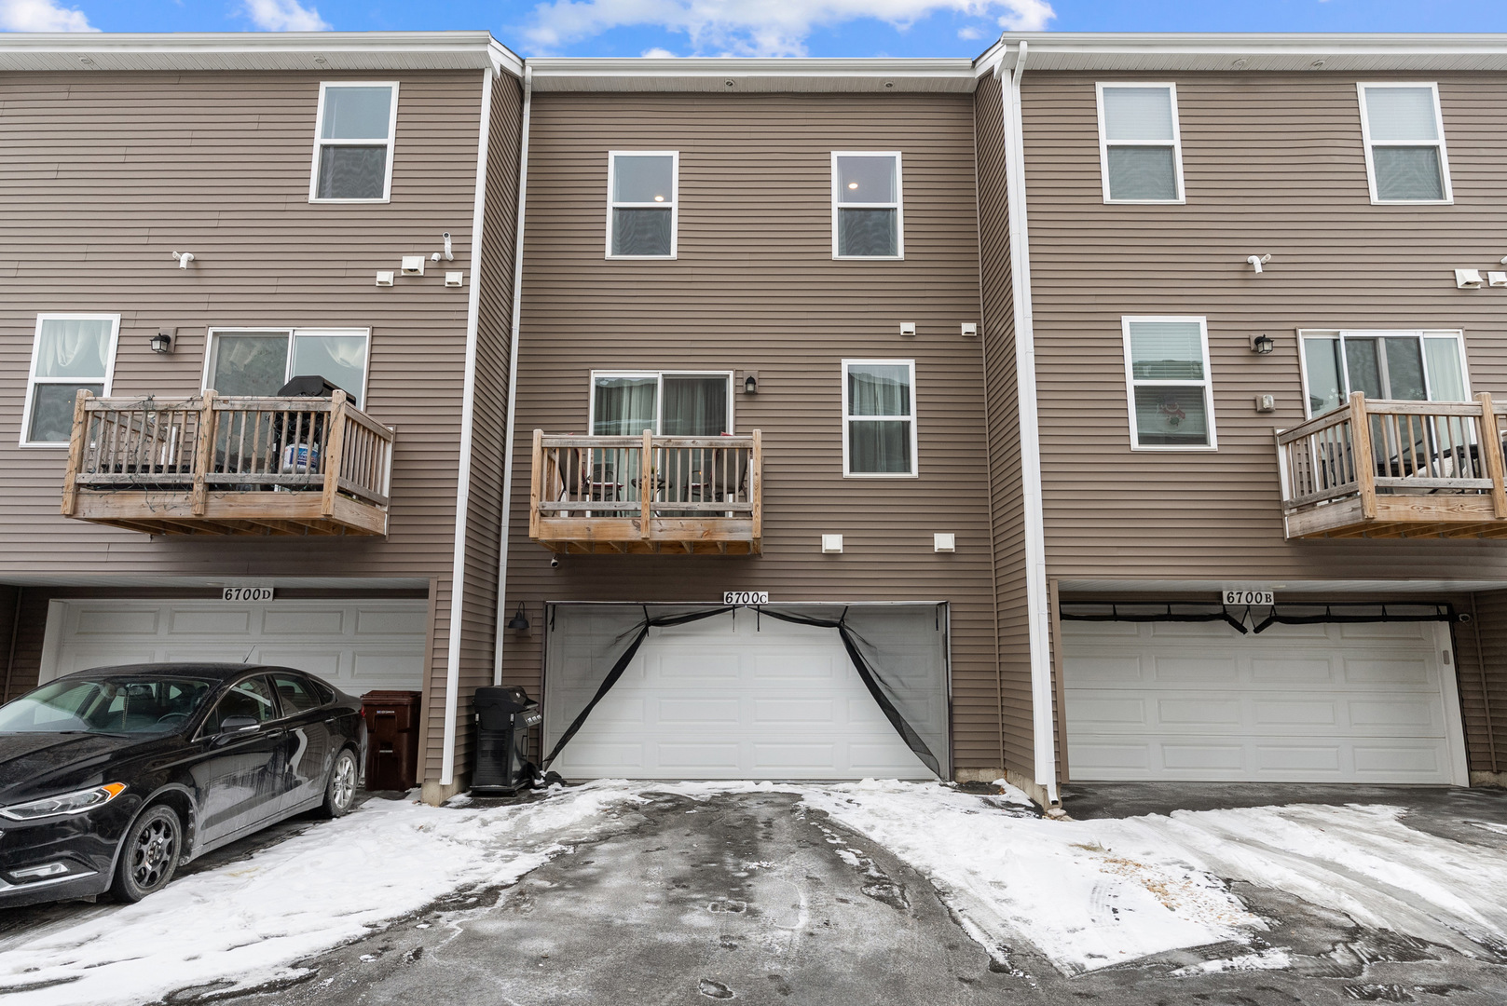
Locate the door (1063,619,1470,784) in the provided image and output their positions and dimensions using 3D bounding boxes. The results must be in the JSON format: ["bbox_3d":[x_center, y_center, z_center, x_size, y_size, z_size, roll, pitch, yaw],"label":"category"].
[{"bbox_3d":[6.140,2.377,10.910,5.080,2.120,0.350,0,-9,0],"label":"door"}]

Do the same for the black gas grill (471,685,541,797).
[{"bbox_3d":[-2.823,2.723,10.210,0.610,1.160,0.900,0,-9,0],"label":"black gas grill"}]

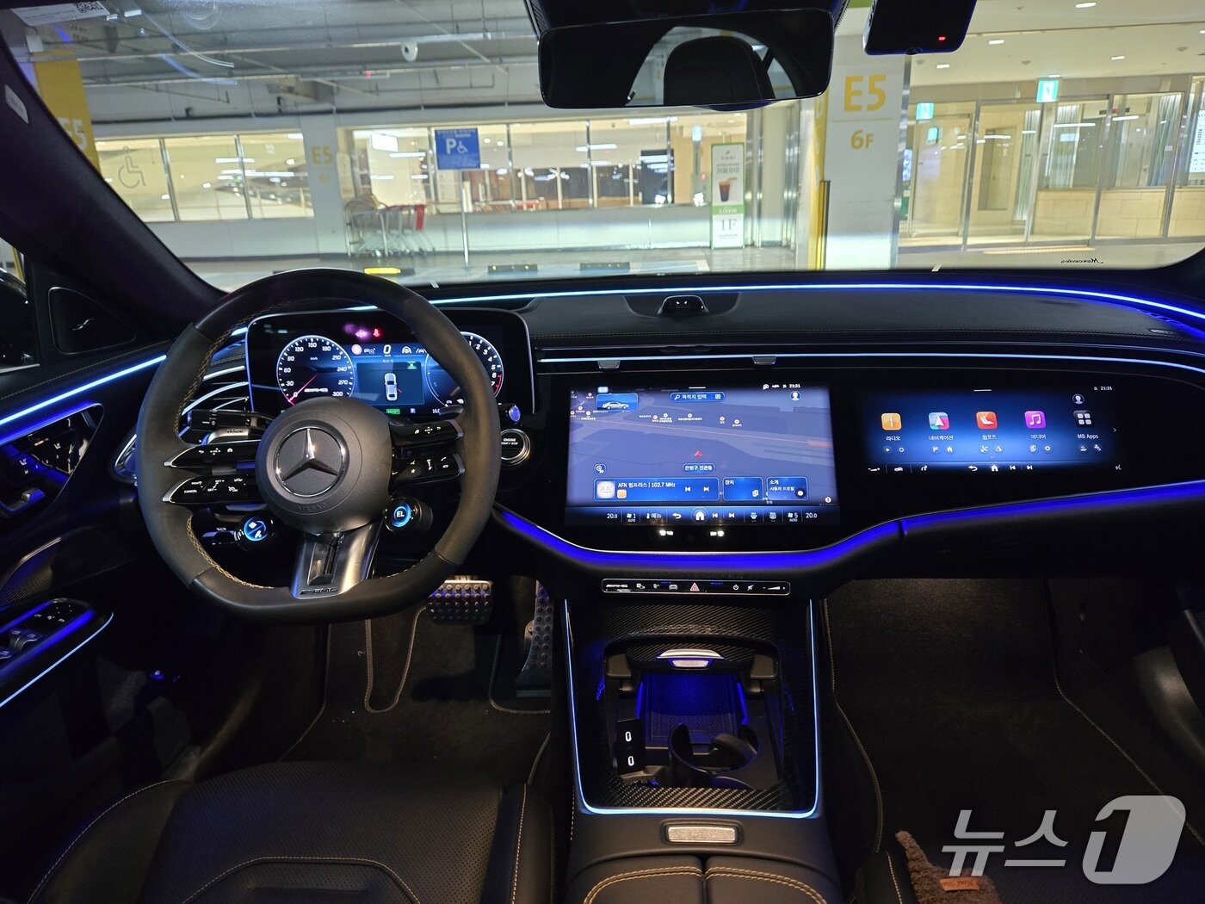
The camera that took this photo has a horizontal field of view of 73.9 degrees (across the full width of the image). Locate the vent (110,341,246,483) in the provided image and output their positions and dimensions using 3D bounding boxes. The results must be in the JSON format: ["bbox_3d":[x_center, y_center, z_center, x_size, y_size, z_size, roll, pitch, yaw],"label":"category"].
[{"bbox_3d":[-0.492,-0.046,0.940,0.140,0.145,0.050,-8,5,-22],"label":"vent"}]

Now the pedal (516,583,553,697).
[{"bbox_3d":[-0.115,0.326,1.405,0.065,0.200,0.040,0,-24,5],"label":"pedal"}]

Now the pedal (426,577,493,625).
[{"bbox_3d":[-0.244,0.255,1.360,0.112,0.078,0.035,0,-12,5],"label":"pedal"}]

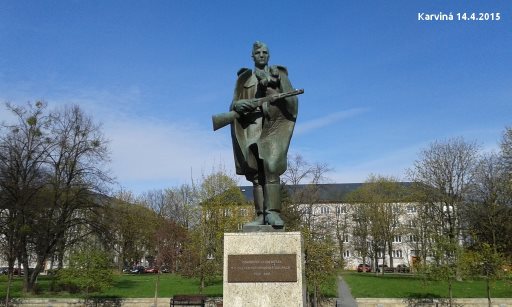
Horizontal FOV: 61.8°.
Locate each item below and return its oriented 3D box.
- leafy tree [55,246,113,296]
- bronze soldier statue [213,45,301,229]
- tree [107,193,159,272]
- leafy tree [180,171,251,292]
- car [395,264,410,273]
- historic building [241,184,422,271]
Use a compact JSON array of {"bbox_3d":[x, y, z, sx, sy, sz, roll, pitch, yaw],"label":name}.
[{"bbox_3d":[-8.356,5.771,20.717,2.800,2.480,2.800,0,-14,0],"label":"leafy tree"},{"bbox_3d":[0.024,-0.380,6.698,1.320,3.070,0.970,-1,-14,5],"label":"bronze soldier statue"},{"bbox_3d":[-19.586,12.886,68.946,8.510,12.640,8.510,0,-14,0],"label":"tree"},{"bbox_3d":[-2.711,5.066,28.632,4.750,8.020,4.750,0,-14,0],"label":"leafy tree"},{"bbox_3d":[26.135,20.514,76.299,1.780,1.470,4.200,0,-14,0],"label":"car"},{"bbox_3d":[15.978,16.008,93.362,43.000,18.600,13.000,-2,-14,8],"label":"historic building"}]

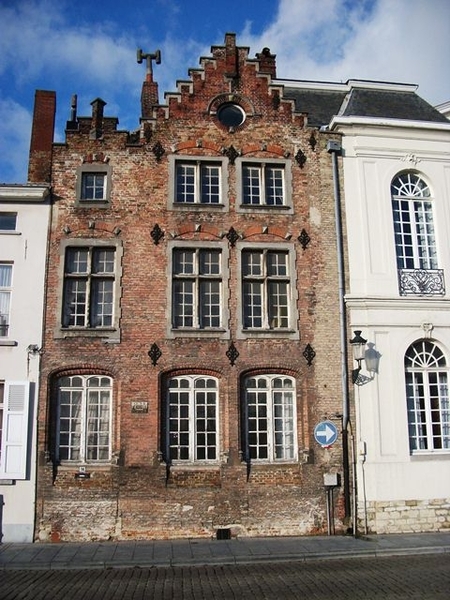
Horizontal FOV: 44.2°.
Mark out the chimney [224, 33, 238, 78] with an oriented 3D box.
[{"bbox_3d":[0.171,-6.516,14.792,0.347,1.106,0.340,1,-10,-4],"label":"chimney"}]

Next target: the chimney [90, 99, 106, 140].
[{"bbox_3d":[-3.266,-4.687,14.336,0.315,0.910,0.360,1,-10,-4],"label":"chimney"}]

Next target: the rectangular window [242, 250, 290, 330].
[{"bbox_3d":[1.033,-0.242,13.928,1.169,1.998,0.160,1,-10,-4],"label":"rectangular window"}]

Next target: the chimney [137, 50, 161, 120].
[{"bbox_3d":[-2.288,-6.375,16.665,0.620,2.164,0.600,1,-10,-4],"label":"chimney"}]

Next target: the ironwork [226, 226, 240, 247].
[{"bbox_3d":[0.204,-1.575,13.995,0.343,0.538,0.060,1,-11,-7],"label":"ironwork"}]

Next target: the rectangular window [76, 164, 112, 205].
[{"bbox_3d":[-3.199,-2.797,13.625,0.820,1.060,0.160,1,-11,-5],"label":"rectangular window"}]

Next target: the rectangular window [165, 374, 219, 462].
[{"bbox_3d":[-0.783,2.857,13.302,1.241,2.052,0.150,1,-11,-7],"label":"rectangular window"}]

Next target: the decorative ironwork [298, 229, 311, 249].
[{"bbox_3d":[1.973,-1.491,13.774,0.305,0.559,0.060,1,-11,-5],"label":"decorative ironwork"}]

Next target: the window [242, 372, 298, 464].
[{"bbox_3d":[1.072,2.863,13.487,1.276,2.077,0.150,1,-10,-4],"label":"window"}]

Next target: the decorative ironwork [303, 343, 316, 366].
[{"bbox_3d":[2.014,1.311,13.241,0.332,0.555,0.060,1,-11,-5],"label":"decorative ironwork"}]

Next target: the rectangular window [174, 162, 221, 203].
[{"bbox_3d":[-0.704,-3.026,14.289,1.166,1.099,0.160,1,-10,-4],"label":"rectangular window"}]

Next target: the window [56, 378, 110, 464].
[{"bbox_3d":[-3.192,2.713,12.724,1.177,1.987,0.130,1,-11,-5],"label":"window"}]

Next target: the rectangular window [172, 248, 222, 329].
[{"bbox_3d":[-0.687,-0.275,13.768,1.236,2.021,0.160,1,-11,-7],"label":"rectangular window"}]

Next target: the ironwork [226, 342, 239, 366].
[{"bbox_3d":[0.182,1.322,13.458,0.286,0.575,0.060,1,-10,-4],"label":"ironwork"}]

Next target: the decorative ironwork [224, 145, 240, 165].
[{"bbox_3d":[0.193,-3.653,14.022,0.393,0.541,0.060,1,-11,-5],"label":"decorative ironwork"}]

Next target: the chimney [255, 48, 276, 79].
[{"bbox_3d":[1.387,-8.018,19.387,0.666,1.341,0.650,1,-11,-7],"label":"chimney"}]

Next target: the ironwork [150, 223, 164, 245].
[{"bbox_3d":[-1.684,-1.660,13.844,0.332,0.544,0.060,1,-10,-4],"label":"ironwork"}]

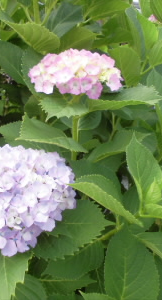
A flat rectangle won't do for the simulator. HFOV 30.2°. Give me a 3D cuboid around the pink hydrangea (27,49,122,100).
[{"bbox_3d":[-0.012,-0.138,0.540,0.168,0.095,0.155,0,11,0],"label":"pink hydrangea"}]

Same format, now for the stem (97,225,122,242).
[{"bbox_3d":[0.044,0.128,0.460,0.047,0.010,0.010,-36,0,6],"label":"stem"}]

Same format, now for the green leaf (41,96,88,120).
[{"bbox_3d":[-0.031,-0.073,0.530,0.075,0.025,0.090,12,27,25],"label":"green leaf"}]

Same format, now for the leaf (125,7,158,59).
[{"bbox_3d":[0.127,-0.246,0.630,0.066,0.112,0.050,2,11,11],"label":"leaf"}]

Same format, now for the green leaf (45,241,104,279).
[{"bbox_3d":[-0.013,0.184,0.510,0.105,0.025,0.055,-28,48,-12],"label":"green leaf"}]

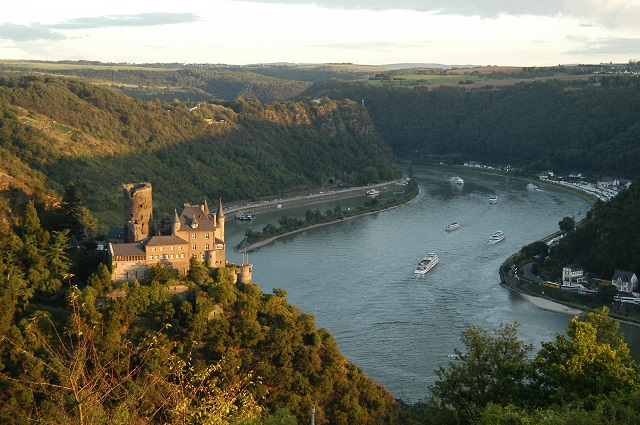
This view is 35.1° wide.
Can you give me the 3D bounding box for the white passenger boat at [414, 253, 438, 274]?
[{"bbox_3d":[93.000,43.500,877.610,9.500,10.000,58.000,3,8,19],"label":"white passenger boat"}]

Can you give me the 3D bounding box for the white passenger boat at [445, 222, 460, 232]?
[{"bbox_3d":[143.000,15.040,1098.790,7.500,7.500,34.000,5,9,32],"label":"white passenger boat"}]

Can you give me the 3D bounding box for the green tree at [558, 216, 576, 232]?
[{"bbox_3d":[257.500,12.210,1056.030,16.000,15.500,16.000,0,8,0],"label":"green tree"}]

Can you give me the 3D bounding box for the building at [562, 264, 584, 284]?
[{"bbox_3d":[193.000,47.460,771.190,15.000,14.500,9.500,-7,10,-42],"label":"building"}]

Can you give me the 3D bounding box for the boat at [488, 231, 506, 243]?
[{"bbox_3d":[181.000,23.900,1025.320,8.500,9.500,40.000,4,9,30],"label":"boat"}]

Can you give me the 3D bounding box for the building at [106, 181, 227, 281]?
[{"bbox_3d":[-59.500,7.980,398.610,42.500,34.000,28.000,-2,8,-17],"label":"building"}]

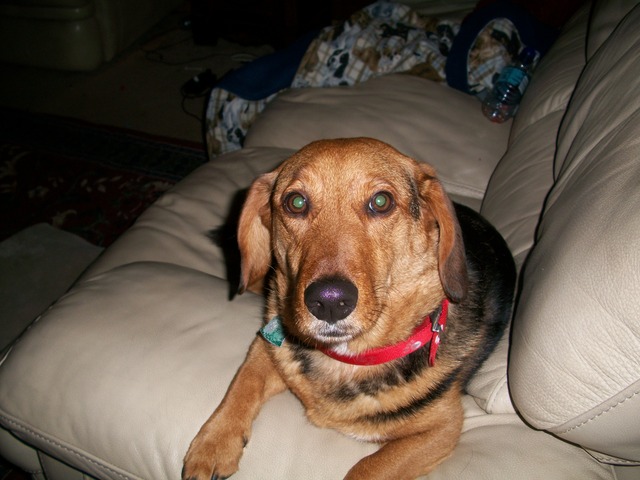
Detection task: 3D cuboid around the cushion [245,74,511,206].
[{"bbox_3d":[0.147,-0.202,1.361,0.510,0.160,0.530,14,37,19],"label":"cushion"}]

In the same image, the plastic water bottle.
[{"bbox_3d":[0.409,-0.338,1.375,0.064,0.064,0.205,19,64,25],"label":"plastic water bottle"}]

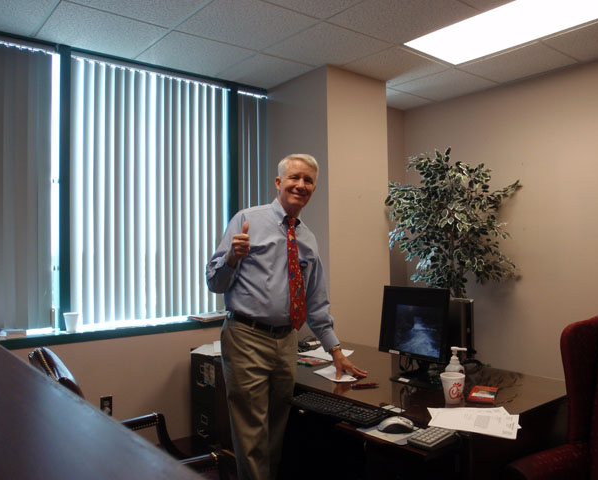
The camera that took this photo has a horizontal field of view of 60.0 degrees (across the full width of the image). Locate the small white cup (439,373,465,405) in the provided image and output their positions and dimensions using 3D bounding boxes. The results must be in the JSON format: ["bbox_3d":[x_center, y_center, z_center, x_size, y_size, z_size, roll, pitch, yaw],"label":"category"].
[{"bbox_3d":[0.589,0.567,1.978,0.096,0.108,0.096,0,0,0],"label":"small white cup"}]

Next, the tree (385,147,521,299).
[{"bbox_3d":[1.151,0.354,3.821,0.950,2.073,1.000,0,0,-38],"label":"tree"}]

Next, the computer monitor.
[{"bbox_3d":[0.515,0.419,2.318,0.200,0.407,0.370,0,0,-39],"label":"computer monitor"}]

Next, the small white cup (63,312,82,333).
[{"bbox_3d":[-1.397,0.510,3.190,0.096,0.112,0.096,0,0,-38],"label":"small white cup"}]

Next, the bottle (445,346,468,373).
[{"bbox_3d":[0.642,0.530,2.109,0.088,0.183,0.072,0,0,22],"label":"bottle"}]

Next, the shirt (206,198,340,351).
[{"bbox_3d":[-0.090,0.165,2.190,0.580,0.660,0.340,0,0,-33],"label":"shirt"}]

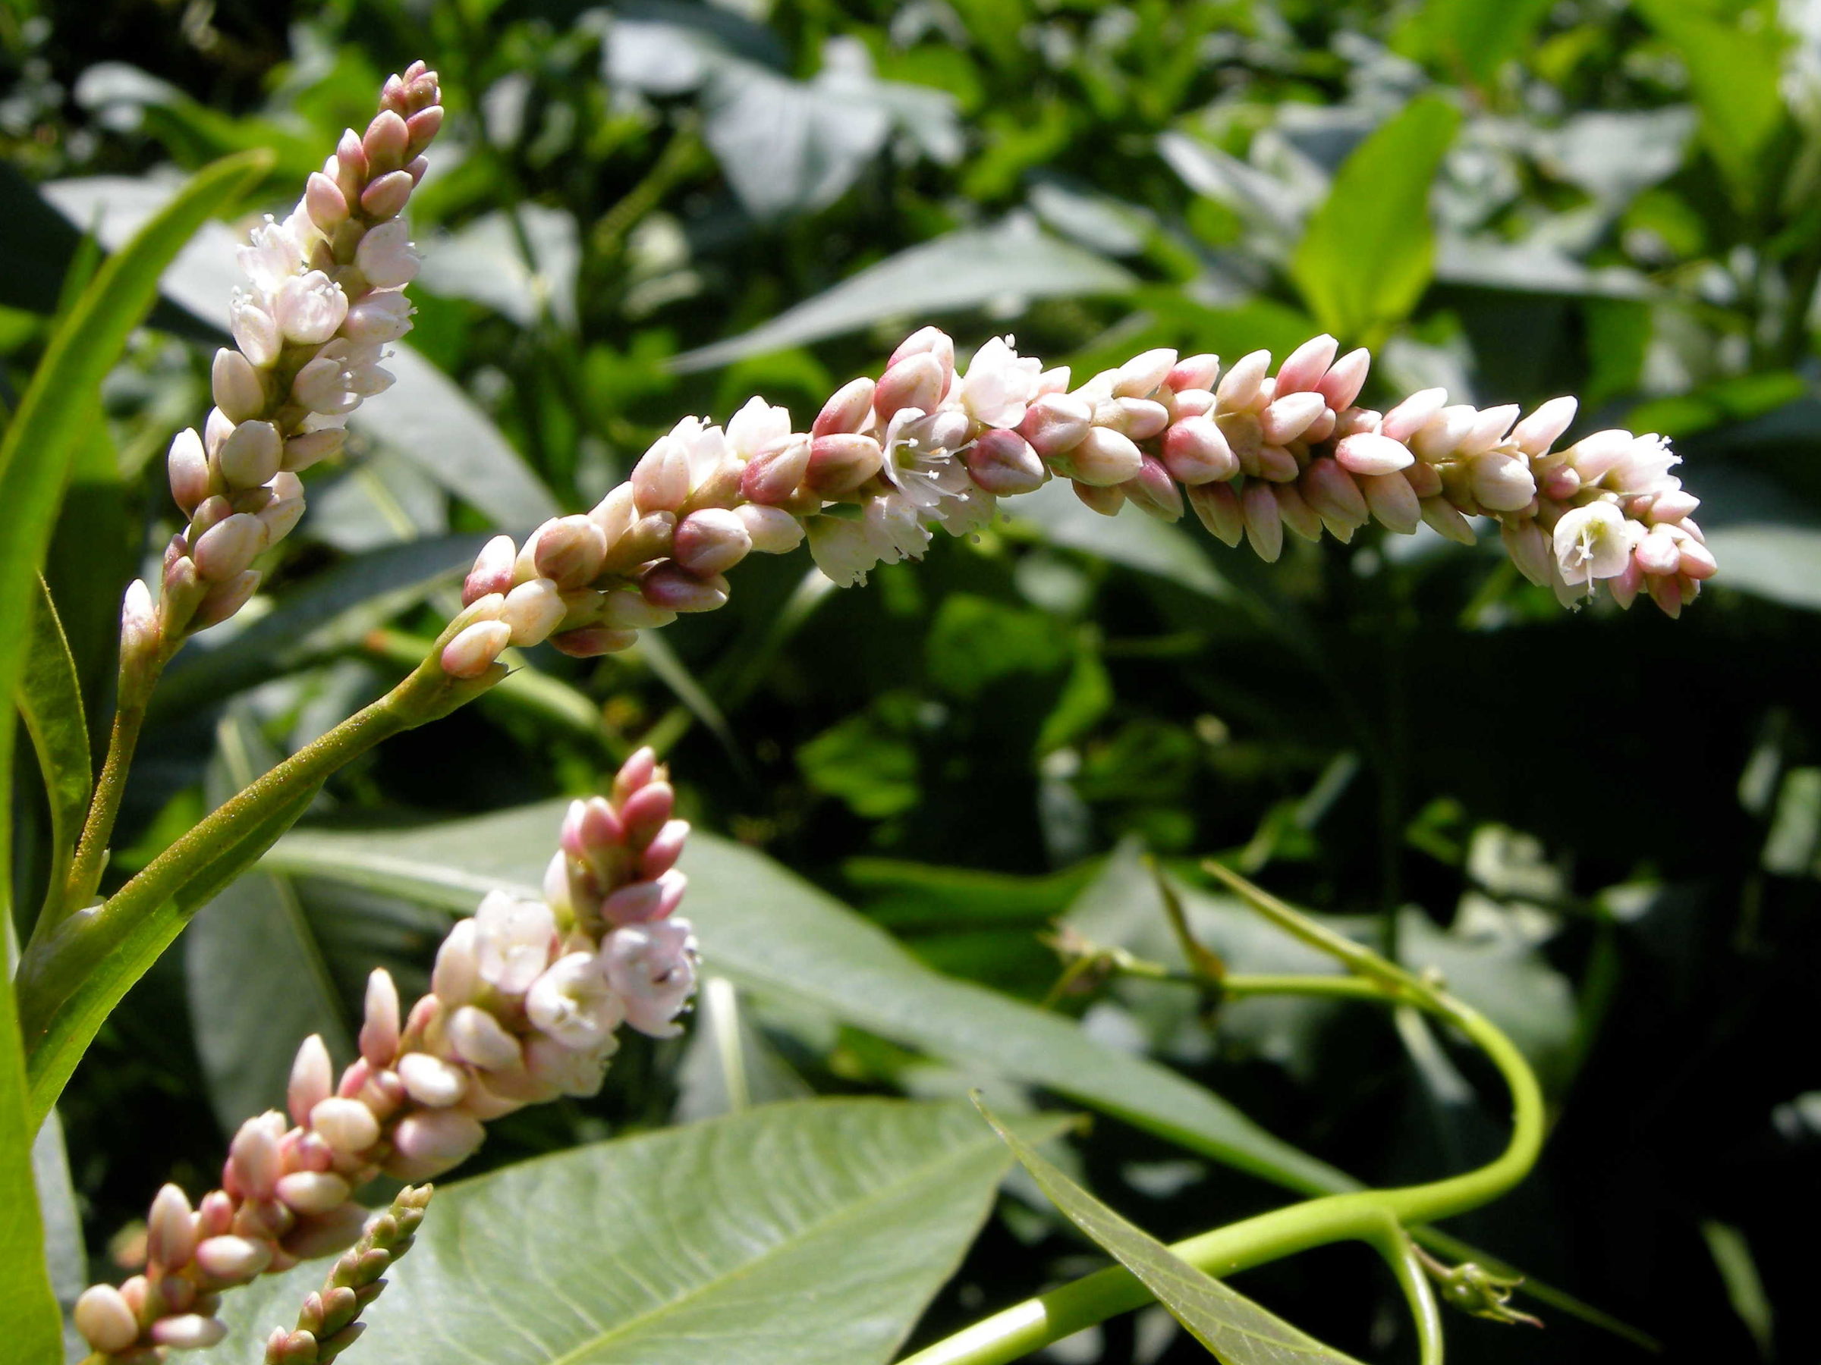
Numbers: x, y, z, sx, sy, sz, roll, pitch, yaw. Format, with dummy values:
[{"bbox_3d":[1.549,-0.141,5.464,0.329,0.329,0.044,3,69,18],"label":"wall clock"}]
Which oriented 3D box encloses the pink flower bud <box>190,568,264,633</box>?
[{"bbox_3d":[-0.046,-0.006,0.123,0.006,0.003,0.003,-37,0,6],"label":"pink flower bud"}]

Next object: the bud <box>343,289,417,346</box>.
[{"bbox_3d":[-0.029,-0.020,0.100,0.004,0.003,0.003,-18,0,6],"label":"bud"}]

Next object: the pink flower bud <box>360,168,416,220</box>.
[{"bbox_3d":[-0.028,-0.026,0.099,0.003,0.002,0.002,-38,0,11],"label":"pink flower bud"}]

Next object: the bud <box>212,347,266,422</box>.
[{"bbox_3d":[-0.036,-0.016,0.099,0.003,0.004,0.002,-19,9,0],"label":"bud"}]

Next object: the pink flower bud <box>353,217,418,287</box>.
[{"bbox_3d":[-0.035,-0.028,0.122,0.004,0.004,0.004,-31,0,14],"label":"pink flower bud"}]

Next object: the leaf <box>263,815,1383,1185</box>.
[{"bbox_3d":[-0.011,0.035,0.205,0.132,0.013,0.025,20,37,3],"label":"leaf"}]

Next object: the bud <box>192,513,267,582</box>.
[{"bbox_3d":[-0.036,-0.007,0.099,0.004,0.003,0.003,-39,0,14],"label":"bud"}]

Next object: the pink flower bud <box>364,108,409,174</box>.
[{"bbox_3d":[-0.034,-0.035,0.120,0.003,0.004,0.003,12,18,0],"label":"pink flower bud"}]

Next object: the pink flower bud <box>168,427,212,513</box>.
[{"bbox_3d":[-0.039,-0.012,0.100,0.002,0.005,0.002,-6,0,0],"label":"pink flower bud"}]

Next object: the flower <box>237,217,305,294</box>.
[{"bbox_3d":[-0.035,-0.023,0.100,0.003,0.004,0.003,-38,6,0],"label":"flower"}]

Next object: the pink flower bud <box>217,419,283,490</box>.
[{"bbox_3d":[-0.035,-0.012,0.098,0.003,0.004,0.003,28,26,0],"label":"pink flower bud"}]

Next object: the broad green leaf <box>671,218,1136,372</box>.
[{"bbox_3d":[0.000,-0.081,0.380,0.100,0.014,0.028,-16,27,-14],"label":"broad green leaf"}]

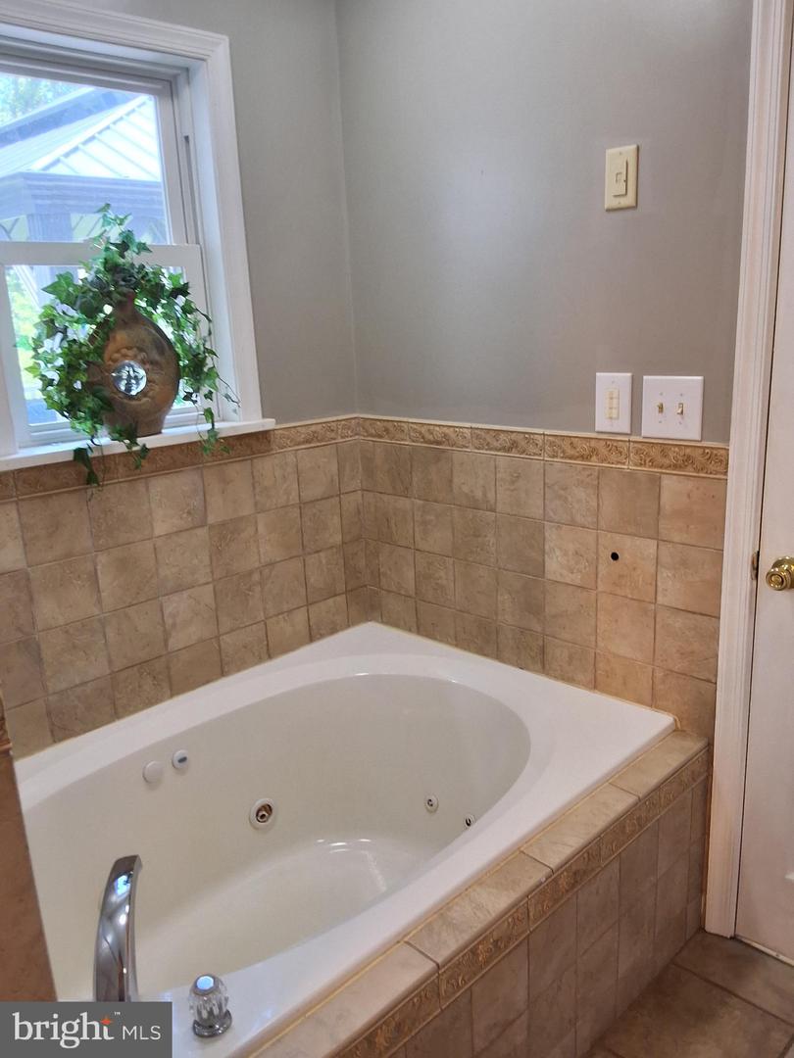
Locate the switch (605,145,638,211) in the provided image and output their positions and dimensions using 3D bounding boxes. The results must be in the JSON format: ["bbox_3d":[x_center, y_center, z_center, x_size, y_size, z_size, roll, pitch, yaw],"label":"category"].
[{"bbox_3d":[0.469,-0.736,1.797,0.013,0.122,0.075,-16,20,-43],"label":"switch"}]

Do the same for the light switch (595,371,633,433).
[{"bbox_3d":[0.483,-0.281,1.920,0.011,0.133,0.091,-16,20,-43],"label":"light switch"}]

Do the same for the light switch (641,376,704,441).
[{"bbox_3d":[0.581,-0.256,1.821,0.017,0.132,0.137,-16,20,-43],"label":"light switch"}]

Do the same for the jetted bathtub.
[{"bbox_3d":[-0.246,0.763,1.865,1.540,0.500,1.060,-16,20,-43],"label":"jetted bathtub"}]

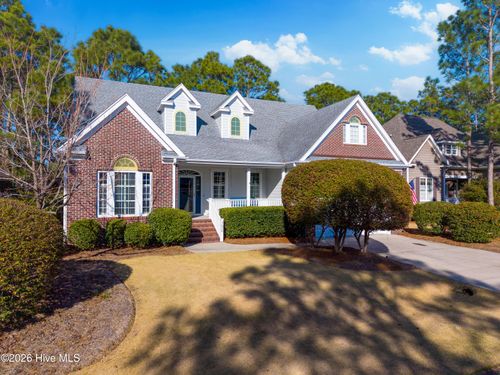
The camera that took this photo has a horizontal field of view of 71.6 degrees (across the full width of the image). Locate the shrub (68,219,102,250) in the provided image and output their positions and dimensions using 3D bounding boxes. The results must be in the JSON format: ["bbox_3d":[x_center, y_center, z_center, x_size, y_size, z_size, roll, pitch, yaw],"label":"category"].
[{"bbox_3d":[-6.144,1.703,12.950,1.250,1.140,1.250,0,-1,-24],"label":"shrub"}]

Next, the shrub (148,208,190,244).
[{"bbox_3d":[-3.300,1.616,14.300,1.700,1.530,1.600,0,-1,-24],"label":"shrub"}]

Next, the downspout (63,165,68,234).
[{"bbox_3d":[-7.255,0.521,13.631,0.110,2.870,0.100,0,-1,-24],"label":"downspout"}]

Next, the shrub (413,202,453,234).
[{"bbox_3d":[10.586,1.782,20.000,2.400,1.800,2.200,0,-1,-24],"label":"shrub"}]

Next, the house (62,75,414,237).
[{"bbox_3d":[-1.783,-1.893,22.753,17.900,9.050,14.000,0,-1,-24],"label":"house"}]

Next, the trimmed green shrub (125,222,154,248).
[{"bbox_3d":[-4.287,1.837,13.450,1.150,1.020,1.150,0,-1,-24],"label":"trimmed green shrub"}]

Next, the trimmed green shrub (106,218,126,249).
[{"bbox_3d":[-5.198,1.739,13.400,0.950,1.120,1.000,0,-1,-24],"label":"trimmed green shrub"}]

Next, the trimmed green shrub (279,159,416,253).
[{"bbox_3d":[3.853,0.674,13.700,4.900,3.600,4.000,-1,-1,16],"label":"trimmed green shrub"}]

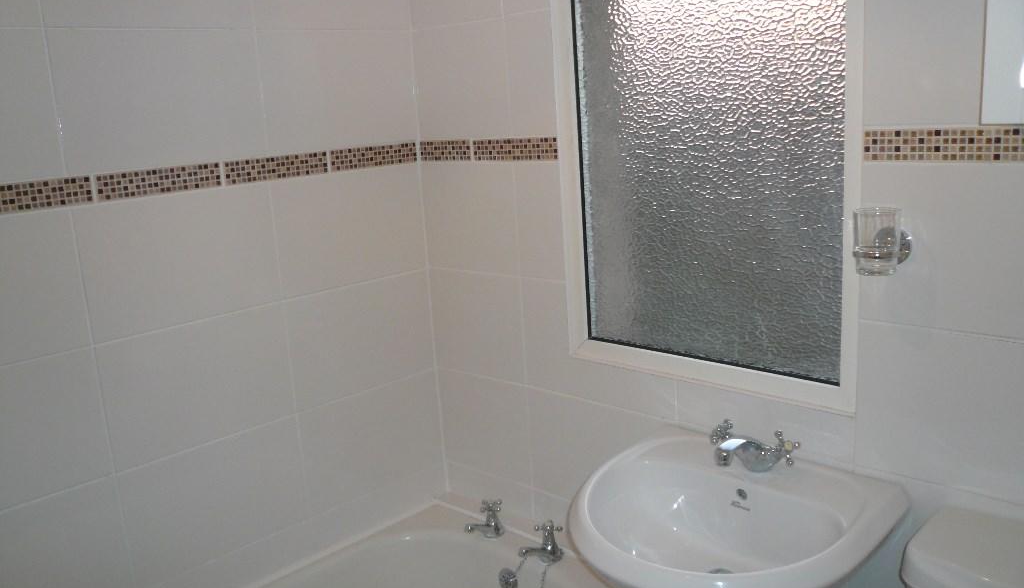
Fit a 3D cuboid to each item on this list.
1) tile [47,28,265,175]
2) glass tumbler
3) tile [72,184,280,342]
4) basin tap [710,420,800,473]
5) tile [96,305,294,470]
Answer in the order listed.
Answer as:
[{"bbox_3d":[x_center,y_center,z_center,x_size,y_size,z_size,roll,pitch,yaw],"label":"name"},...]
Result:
[{"bbox_3d":[-0.639,-0.361,1.523,0.009,0.250,0.400,9,17,43],"label":"tile"},{"bbox_3d":[0.534,-0.075,1.199,0.068,0.094,0.068,8,17,43],"label":"glass tumbler"},{"bbox_3d":[-0.624,-0.070,1.577,0.009,0.250,0.400,8,17,43],"label":"tile"},{"bbox_3d":[0.391,0.269,1.404,0.165,0.076,0.150,8,17,42],"label":"basin tap"},{"bbox_3d":[-0.611,0.173,1.640,0.009,0.250,0.400,9,17,43],"label":"tile"}]

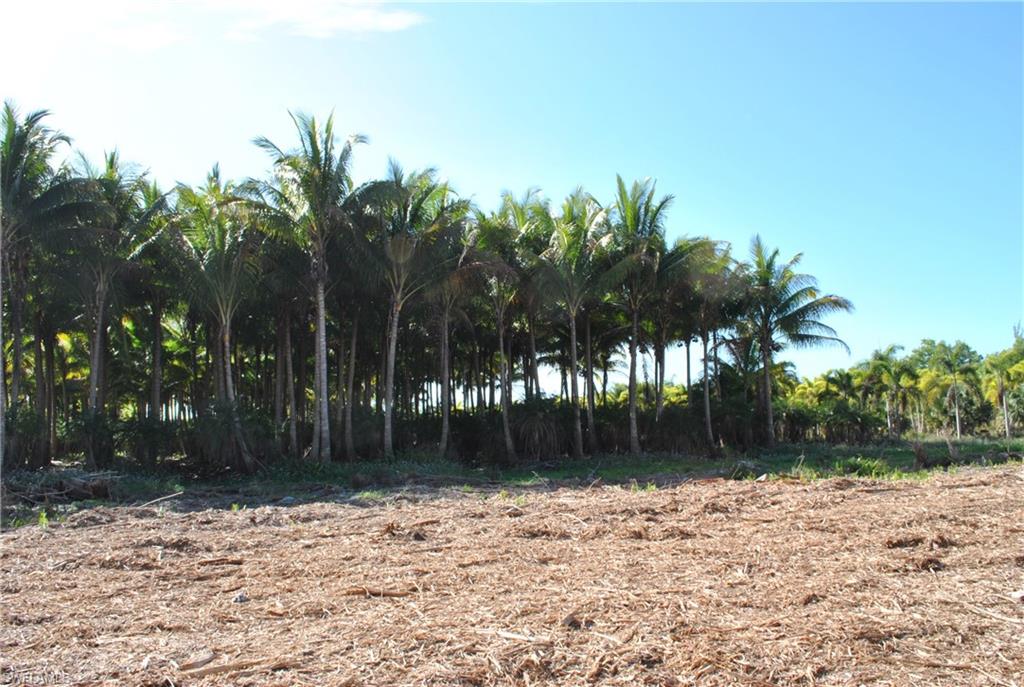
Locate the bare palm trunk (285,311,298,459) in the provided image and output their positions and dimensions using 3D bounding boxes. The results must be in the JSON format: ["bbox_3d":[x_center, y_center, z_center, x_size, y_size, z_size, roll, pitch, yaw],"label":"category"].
[{"bbox_3d":[-8.531,1.639,29.766,0.480,5.567,0.360,0,-5,0],"label":"bare palm trunk"}]

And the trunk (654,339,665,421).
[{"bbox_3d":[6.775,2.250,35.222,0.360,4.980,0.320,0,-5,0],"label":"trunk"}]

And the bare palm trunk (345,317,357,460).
[{"bbox_3d":[-6.036,1.658,28.757,0.420,5.377,0.360,0,-5,0],"label":"bare palm trunk"}]

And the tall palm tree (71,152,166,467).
[{"bbox_3d":[-13.025,-1.221,25.468,3.100,10.480,3.100,0,-5,0],"label":"tall palm tree"}]

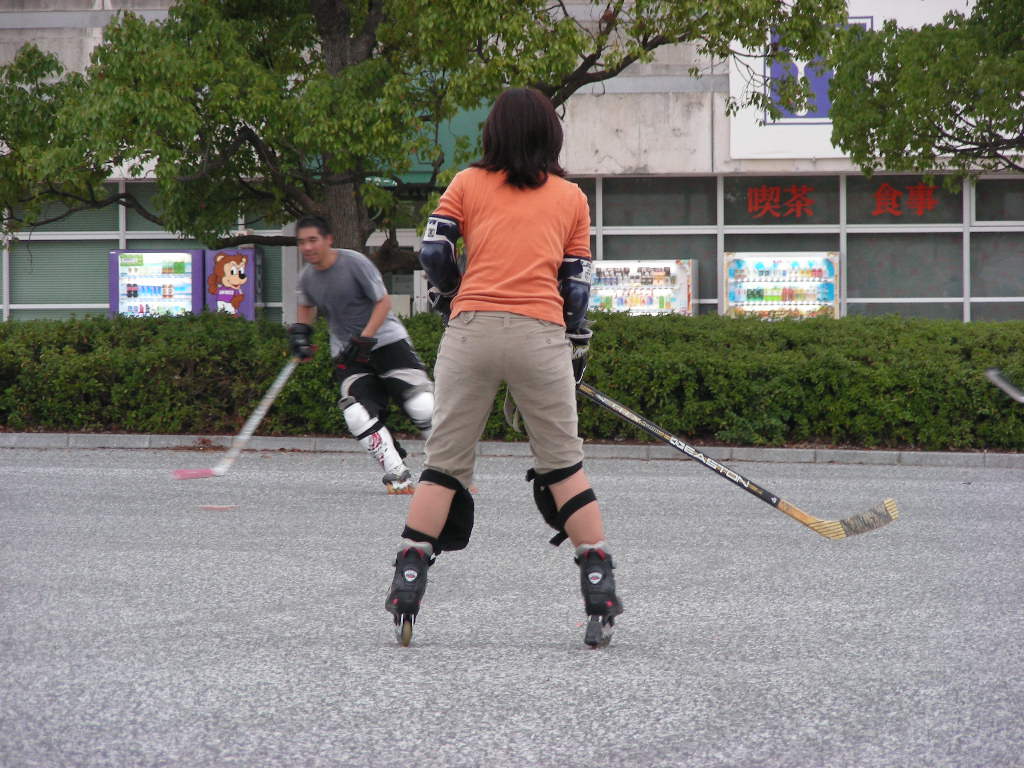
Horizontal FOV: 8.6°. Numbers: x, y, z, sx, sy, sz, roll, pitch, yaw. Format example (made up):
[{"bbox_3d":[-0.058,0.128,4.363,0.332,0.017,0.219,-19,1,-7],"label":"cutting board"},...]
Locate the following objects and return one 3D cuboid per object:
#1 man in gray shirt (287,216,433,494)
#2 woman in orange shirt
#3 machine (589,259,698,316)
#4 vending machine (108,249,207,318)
[{"bbox_3d":[-0.731,-0.151,35.400,0.660,1.445,0.760,0,1,35],"label":"man in gray shirt"},{"bbox_3d":[-0.024,-0.043,18.900,0.660,1.555,0.550,0,1,0],"label":"woman in orange shirt"},{"bbox_3d":[1.524,-0.557,80.869,1.350,1.830,0.730,0,1,9],"label":"machine"},{"bbox_3d":[-4.218,-0.706,82.369,1.160,1.830,0.730,0,1,9],"label":"vending machine"}]

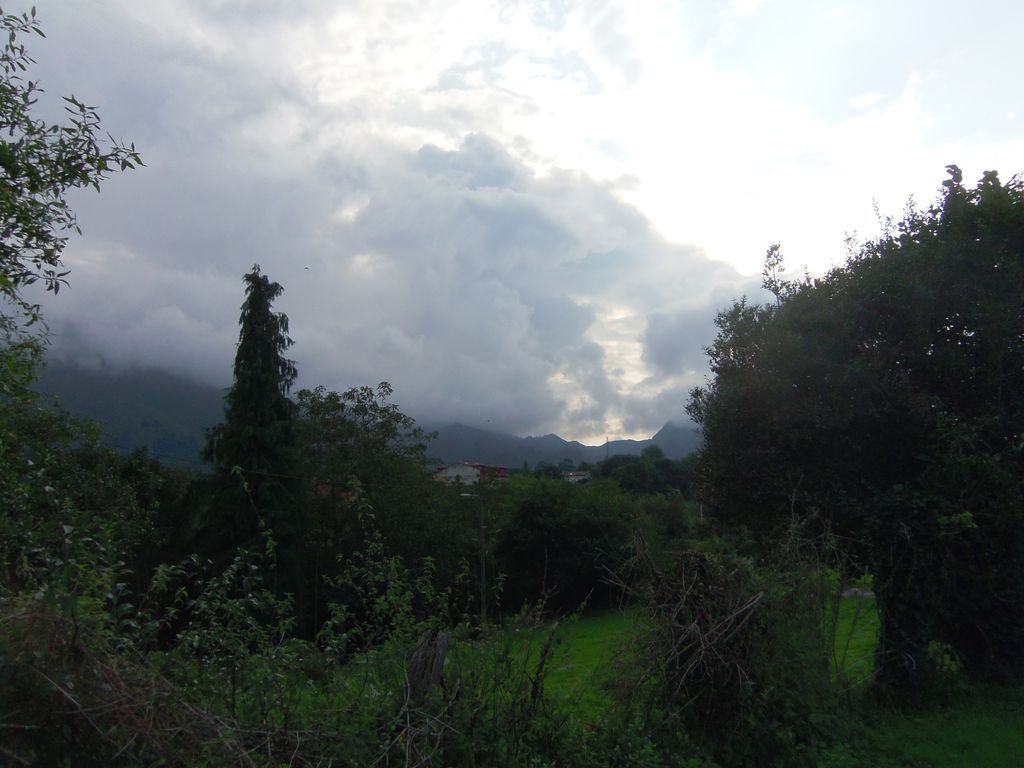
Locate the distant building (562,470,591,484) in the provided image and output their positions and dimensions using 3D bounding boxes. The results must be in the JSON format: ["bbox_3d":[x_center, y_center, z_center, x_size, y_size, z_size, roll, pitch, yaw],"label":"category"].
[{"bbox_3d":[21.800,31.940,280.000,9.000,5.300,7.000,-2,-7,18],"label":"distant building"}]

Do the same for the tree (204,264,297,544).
[{"bbox_3d":[-13.580,1.640,43.000,4.900,15.500,4.900,0,-7,0],"label":"tree"}]

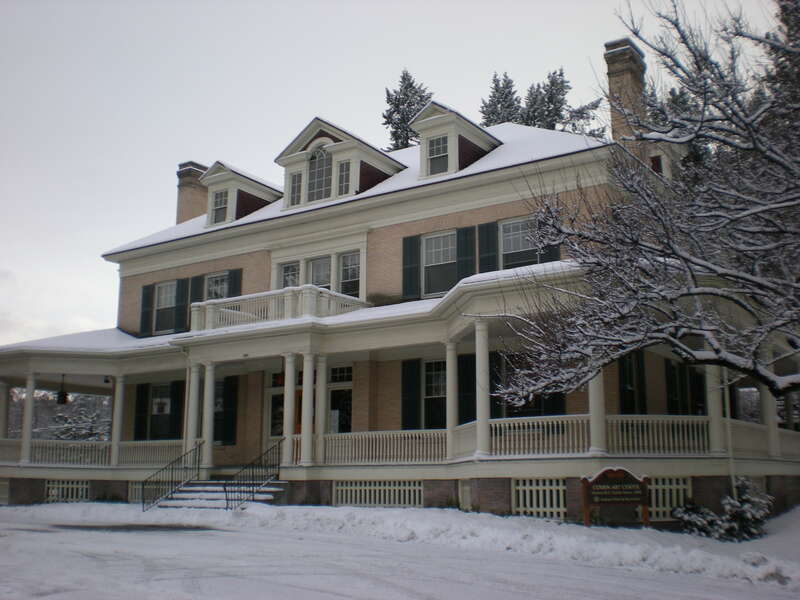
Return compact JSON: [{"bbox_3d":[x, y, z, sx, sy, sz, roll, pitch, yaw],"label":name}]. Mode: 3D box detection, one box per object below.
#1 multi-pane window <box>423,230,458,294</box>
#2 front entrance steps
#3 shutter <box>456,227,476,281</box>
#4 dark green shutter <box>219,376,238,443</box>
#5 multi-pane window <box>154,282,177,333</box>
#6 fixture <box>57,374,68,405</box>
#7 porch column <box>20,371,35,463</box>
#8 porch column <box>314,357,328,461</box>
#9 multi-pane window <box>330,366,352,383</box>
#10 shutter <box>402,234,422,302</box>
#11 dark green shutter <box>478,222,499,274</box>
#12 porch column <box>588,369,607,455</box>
[{"bbox_3d":[1.055,-0.938,23.263,1.090,1.766,0.150,-8,-15,33],"label":"multi-pane window"},{"bbox_3d":[-4.269,4.778,21.602,3.490,0.675,1.274,-8,-15,33],"label":"front entrance steps"},{"bbox_3d":[1.803,-1.144,24.150,0.600,1.780,0.050,-8,-15,33],"label":"shutter"},{"bbox_3d":[-5.130,3.326,26.425,0.585,2.065,0.050,-8,-15,33],"label":"dark green shutter"},{"bbox_3d":[-8.261,0.240,30.720,1.150,1.800,0.120,-8,-15,33],"label":"multi-pane window"},{"bbox_3d":[-10.664,2.845,27.887,0.333,0.960,0.333,-8,-14,33],"label":"fixture"},{"bbox_3d":[-11.434,3.636,27.028,0.360,2.800,0.360,-8,-15,33],"label":"porch column"},{"bbox_3d":[-2.078,2.903,23.191,0.360,2.800,0.360,0,-12,0],"label":"porch column"},{"bbox_3d":[-1.683,2.162,25.527,0.833,0.490,0.127,-8,-14,33],"label":"multi-pane window"},{"bbox_3d":[0.316,-0.941,25.110,0.600,1.780,0.050,-8,-15,33],"label":"shutter"},{"bbox_3d":[2.376,-1.182,23.424,0.588,1.784,0.059,-8,-14,33],"label":"dark green shutter"},{"bbox_3d":[3.833,1.576,17.144,0.360,2.800,0.360,-8,-15,33],"label":"porch column"}]

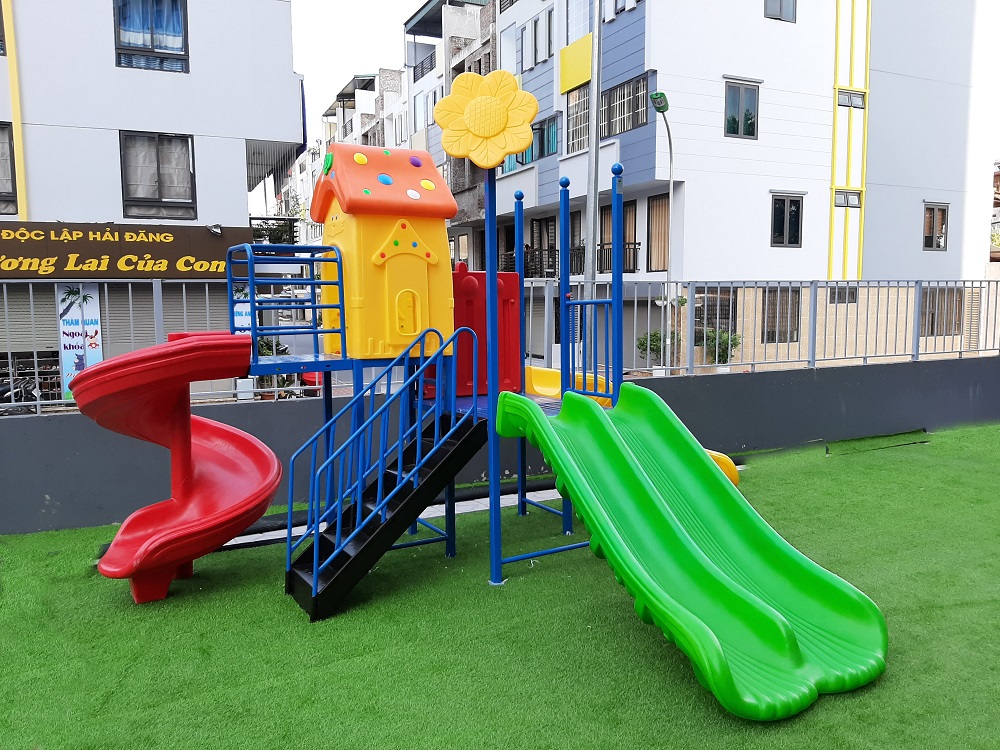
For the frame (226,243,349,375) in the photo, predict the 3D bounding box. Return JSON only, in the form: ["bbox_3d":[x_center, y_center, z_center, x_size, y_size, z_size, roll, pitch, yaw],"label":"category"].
[{"bbox_3d":[-1.275,-0.397,4.478,0.600,0.720,0.595,-4,7,-31],"label":"frame"}]

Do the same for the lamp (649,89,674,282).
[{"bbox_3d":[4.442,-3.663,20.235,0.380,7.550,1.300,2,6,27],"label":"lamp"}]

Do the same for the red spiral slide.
[{"bbox_3d":[-1.925,0.485,4.511,1.160,1.490,1.160,-4,7,-31],"label":"red spiral slide"}]

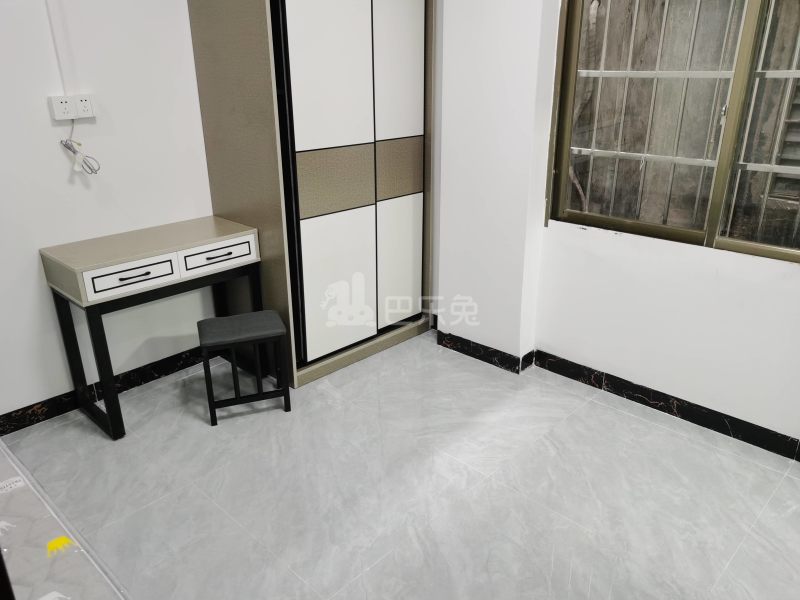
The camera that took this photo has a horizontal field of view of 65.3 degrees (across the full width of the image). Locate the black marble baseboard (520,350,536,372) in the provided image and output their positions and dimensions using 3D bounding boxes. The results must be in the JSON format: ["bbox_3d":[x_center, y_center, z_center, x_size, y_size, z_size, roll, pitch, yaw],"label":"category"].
[{"bbox_3d":[0.644,0.312,3.188,0.020,0.091,0.136,19,28,41],"label":"black marble baseboard"}]

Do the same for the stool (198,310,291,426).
[{"bbox_3d":[-0.699,0.293,2.801,0.350,0.425,0.227,-8,22,-19],"label":"stool"}]

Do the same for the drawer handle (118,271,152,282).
[{"bbox_3d":[-1.063,-0.095,2.514,0.027,0.015,0.137,19,28,40],"label":"drawer handle"}]

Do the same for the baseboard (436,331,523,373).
[{"bbox_3d":[0.412,0.269,3.306,0.535,0.090,0.015,19,28,40],"label":"baseboard"}]

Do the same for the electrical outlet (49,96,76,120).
[{"bbox_3d":[-1.367,-0.779,2.530,0.034,0.088,0.086,19,28,40],"label":"electrical outlet"}]

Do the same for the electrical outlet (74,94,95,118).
[{"bbox_3d":[-1.312,-0.801,2.583,0.034,0.088,0.082,19,28,40],"label":"electrical outlet"}]

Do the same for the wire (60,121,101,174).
[{"bbox_3d":[-1.326,-0.634,2.587,0.060,0.215,0.130,19,28,40],"label":"wire"}]

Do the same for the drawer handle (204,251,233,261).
[{"bbox_3d":[-0.800,-0.194,2.768,0.027,0.015,0.137,19,28,40],"label":"drawer handle"}]

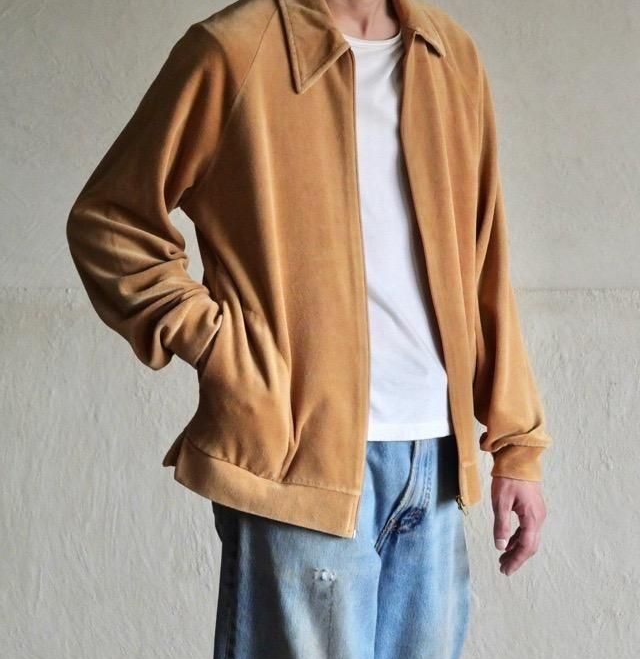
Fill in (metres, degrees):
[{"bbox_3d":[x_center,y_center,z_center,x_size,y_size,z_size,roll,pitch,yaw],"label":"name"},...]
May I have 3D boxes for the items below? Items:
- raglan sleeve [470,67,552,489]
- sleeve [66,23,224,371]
[{"bbox_3d":[0.239,-0.078,3.520,0.150,0.560,0.180,-3,6,-32],"label":"raglan sleeve"},{"bbox_3d":[-0.216,-0.164,3.310,0.200,0.440,0.200,-3,6,-32],"label":"sleeve"}]

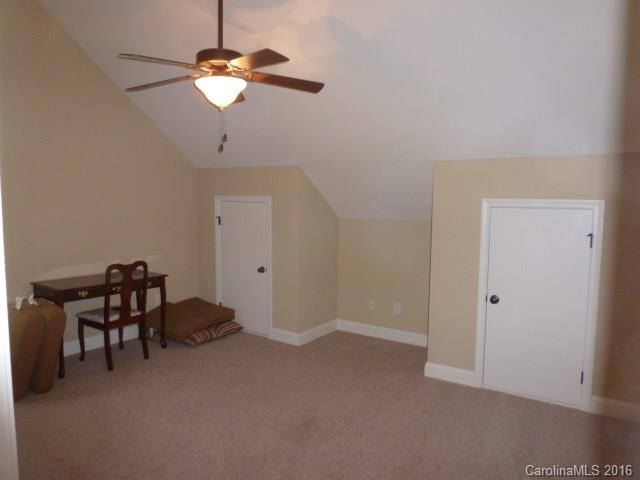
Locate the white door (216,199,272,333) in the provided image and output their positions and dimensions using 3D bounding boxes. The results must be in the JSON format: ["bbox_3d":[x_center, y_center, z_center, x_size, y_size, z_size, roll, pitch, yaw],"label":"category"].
[{"bbox_3d":[-0.906,0.299,5.196,0.830,1.600,0.060,4,6,33],"label":"white door"}]

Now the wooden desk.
[{"bbox_3d":[-2.135,0.766,4.406,0.540,0.770,1.080,4,6,37],"label":"wooden desk"}]

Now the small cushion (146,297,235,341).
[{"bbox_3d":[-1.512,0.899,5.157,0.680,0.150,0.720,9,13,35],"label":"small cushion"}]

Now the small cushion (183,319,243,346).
[{"bbox_3d":[-1.315,1.039,5.122,0.500,0.140,0.630,4,6,33],"label":"small cushion"}]

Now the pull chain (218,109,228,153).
[{"bbox_3d":[-0.592,-0.671,2.720,0.055,0.275,0.045,4,6,33],"label":"pull chain"}]

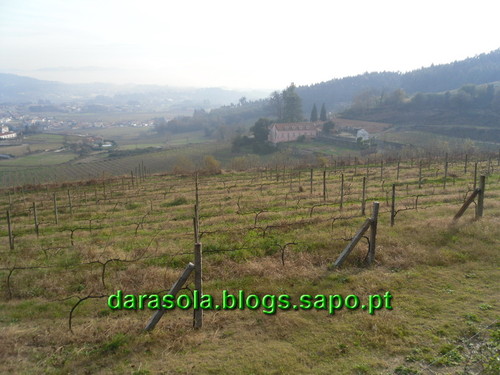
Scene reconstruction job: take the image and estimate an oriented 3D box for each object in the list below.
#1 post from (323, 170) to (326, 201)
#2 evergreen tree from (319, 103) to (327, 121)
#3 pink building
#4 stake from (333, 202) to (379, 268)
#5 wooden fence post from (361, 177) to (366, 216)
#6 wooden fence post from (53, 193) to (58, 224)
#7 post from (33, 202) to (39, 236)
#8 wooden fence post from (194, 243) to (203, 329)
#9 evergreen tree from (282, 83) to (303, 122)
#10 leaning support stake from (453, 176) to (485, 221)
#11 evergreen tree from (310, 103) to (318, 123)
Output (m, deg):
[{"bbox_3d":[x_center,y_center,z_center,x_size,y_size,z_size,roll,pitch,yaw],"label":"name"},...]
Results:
[{"bbox_3d":[3.920,-0.072,21.116,0.090,1.550,0.090,-1,12,0],"label":"post"},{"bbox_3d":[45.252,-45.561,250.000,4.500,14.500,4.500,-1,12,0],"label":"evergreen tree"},{"bbox_3d":[25.091,-30.704,227.000,26.500,10.000,11.000,-6,14,-24],"label":"pink building"},{"bbox_3d":[2.571,1.146,9.800,1.020,1.580,0.180,-2,13,-5],"label":"stake"},{"bbox_3d":[4.511,0.368,15.896,0.090,1.550,0.090,-1,12,0],"label":"wooden fence post"},{"bbox_3d":[-9.417,1.028,19.600,0.100,1.600,0.100,-1,12,-3],"label":"wooden fence post"},{"bbox_3d":[-9.388,1.409,17.700,0.100,1.600,0.100,-1,12,-3],"label":"post"},{"bbox_3d":[-0.713,1.341,5.462,0.105,1.226,0.105,0,13,0],"label":"wooden fence post"},{"bbox_3d":[26.273,-51.001,250.000,12.000,27.000,12.000,-1,12,0],"label":"evergreen tree"},{"bbox_3d":[7.679,0.362,14.200,1.050,1.550,0.180,-2,13,-5],"label":"leaning support stake"},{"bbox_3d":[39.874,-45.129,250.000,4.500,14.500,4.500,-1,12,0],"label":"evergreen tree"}]

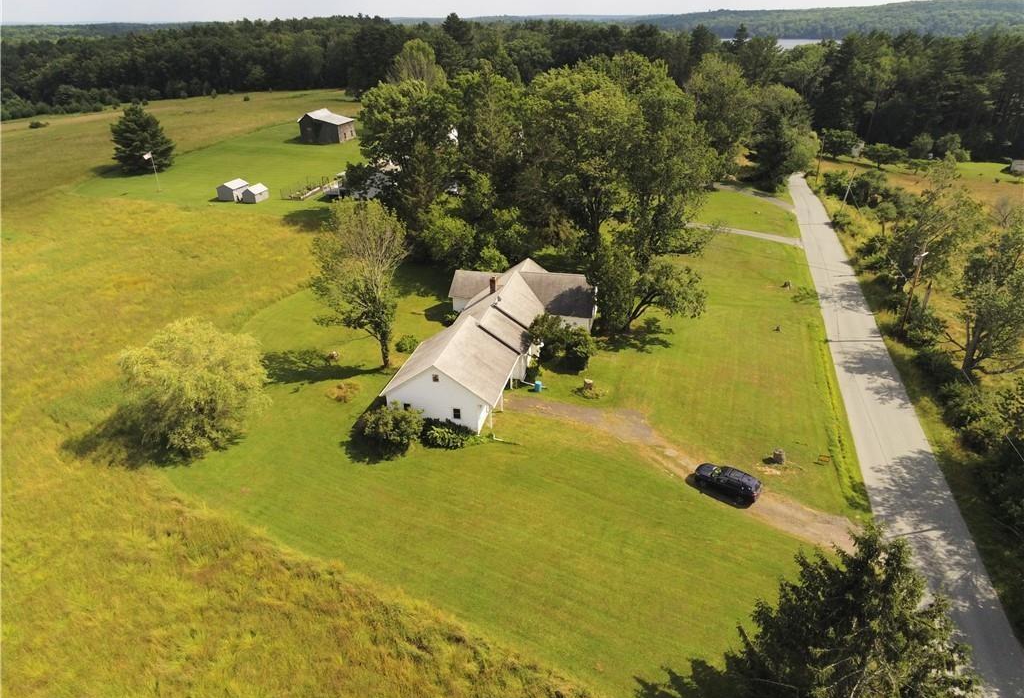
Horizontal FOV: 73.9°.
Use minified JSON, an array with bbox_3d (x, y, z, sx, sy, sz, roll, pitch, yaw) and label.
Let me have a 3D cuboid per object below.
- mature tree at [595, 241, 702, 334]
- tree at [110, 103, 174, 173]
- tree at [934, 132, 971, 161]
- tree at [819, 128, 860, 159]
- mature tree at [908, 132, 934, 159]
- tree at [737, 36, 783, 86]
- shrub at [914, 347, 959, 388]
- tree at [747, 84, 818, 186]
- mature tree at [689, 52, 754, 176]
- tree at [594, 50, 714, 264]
[{"bbox_3d":[15.481,-6.824,77.626,12.540,10.100,10.500,0,26,0],"label":"mature tree"},{"bbox_3d":[-82.768,-47.396,152.709,12.420,14.470,12.420,0,26,0],"label":"tree"},{"bbox_3d":[110.715,-50.861,171.011,9.048,7.320,9.000,15,30,29],"label":"tree"},{"bbox_3d":[83.773,-52.591,174.043,10.743,7.806,10.743,11,28,22],"label":"tree"},{"bbox_3d":[104.479,-51.890,173.596,6.634,6.931,6.634,14,29,27],"label":"mature tree"},{"bbox_3d":[72.320,-75.442,198.814,13.000,27.500,12.500,8,27,17],"label":"tree"},{"bbox_3d":[42.120,1.740,67.670,4.000,2.700,3.700,17,31,31],"label":"shrub"},{"bbox_3d":[58.899,-46.186,148.627,14.200,22.080,14.200,0,26,0],"label":"tree"},{"bbox_3d":[46.270,-49.610,150.710,14.940,28.310,14.940,7,27,15],"label":"mature tree"},{"bbox_3d":[18.020,-22.230,87.150,15.150,28.680,15.150,5,26,11],"label":"tree"}]

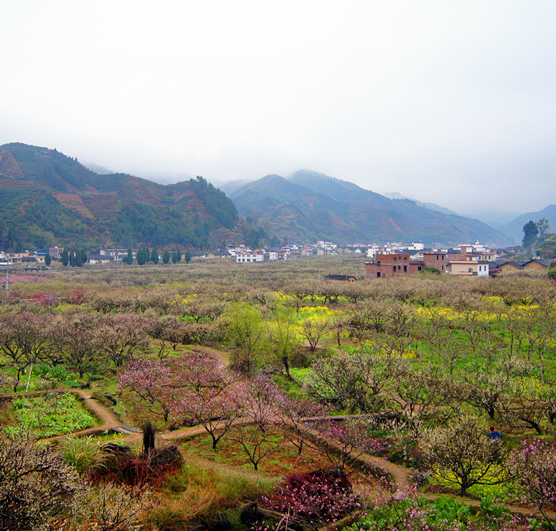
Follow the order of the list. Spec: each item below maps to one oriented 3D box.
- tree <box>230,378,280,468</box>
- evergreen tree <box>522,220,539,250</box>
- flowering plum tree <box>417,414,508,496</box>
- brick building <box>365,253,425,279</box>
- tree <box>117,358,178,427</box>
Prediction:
[{"bbox_3d":[-1.054,7.502,34.242,2.530,4.210,2.780,0,2,0],"label":"tree"},{"bbox_3d":[127.577,-14.652,370.000,7.800,15.500,7.800,0,2,0],"label":"evergreen tree"},{"bbox_3d":[7.792,8.078,30.873,3.890,3.270,3.890,0,2,0],"label":"flowering plum tree"},{"bbox_3d":[34.999,0.751,220.000,17.500,8.000,12.000,0,2,-3],"label":"brick building"},{"bbox_3d":[-7.697,7.491,43.135,3.660,3.660,3.660,0,2,0],"label":"tree"}]

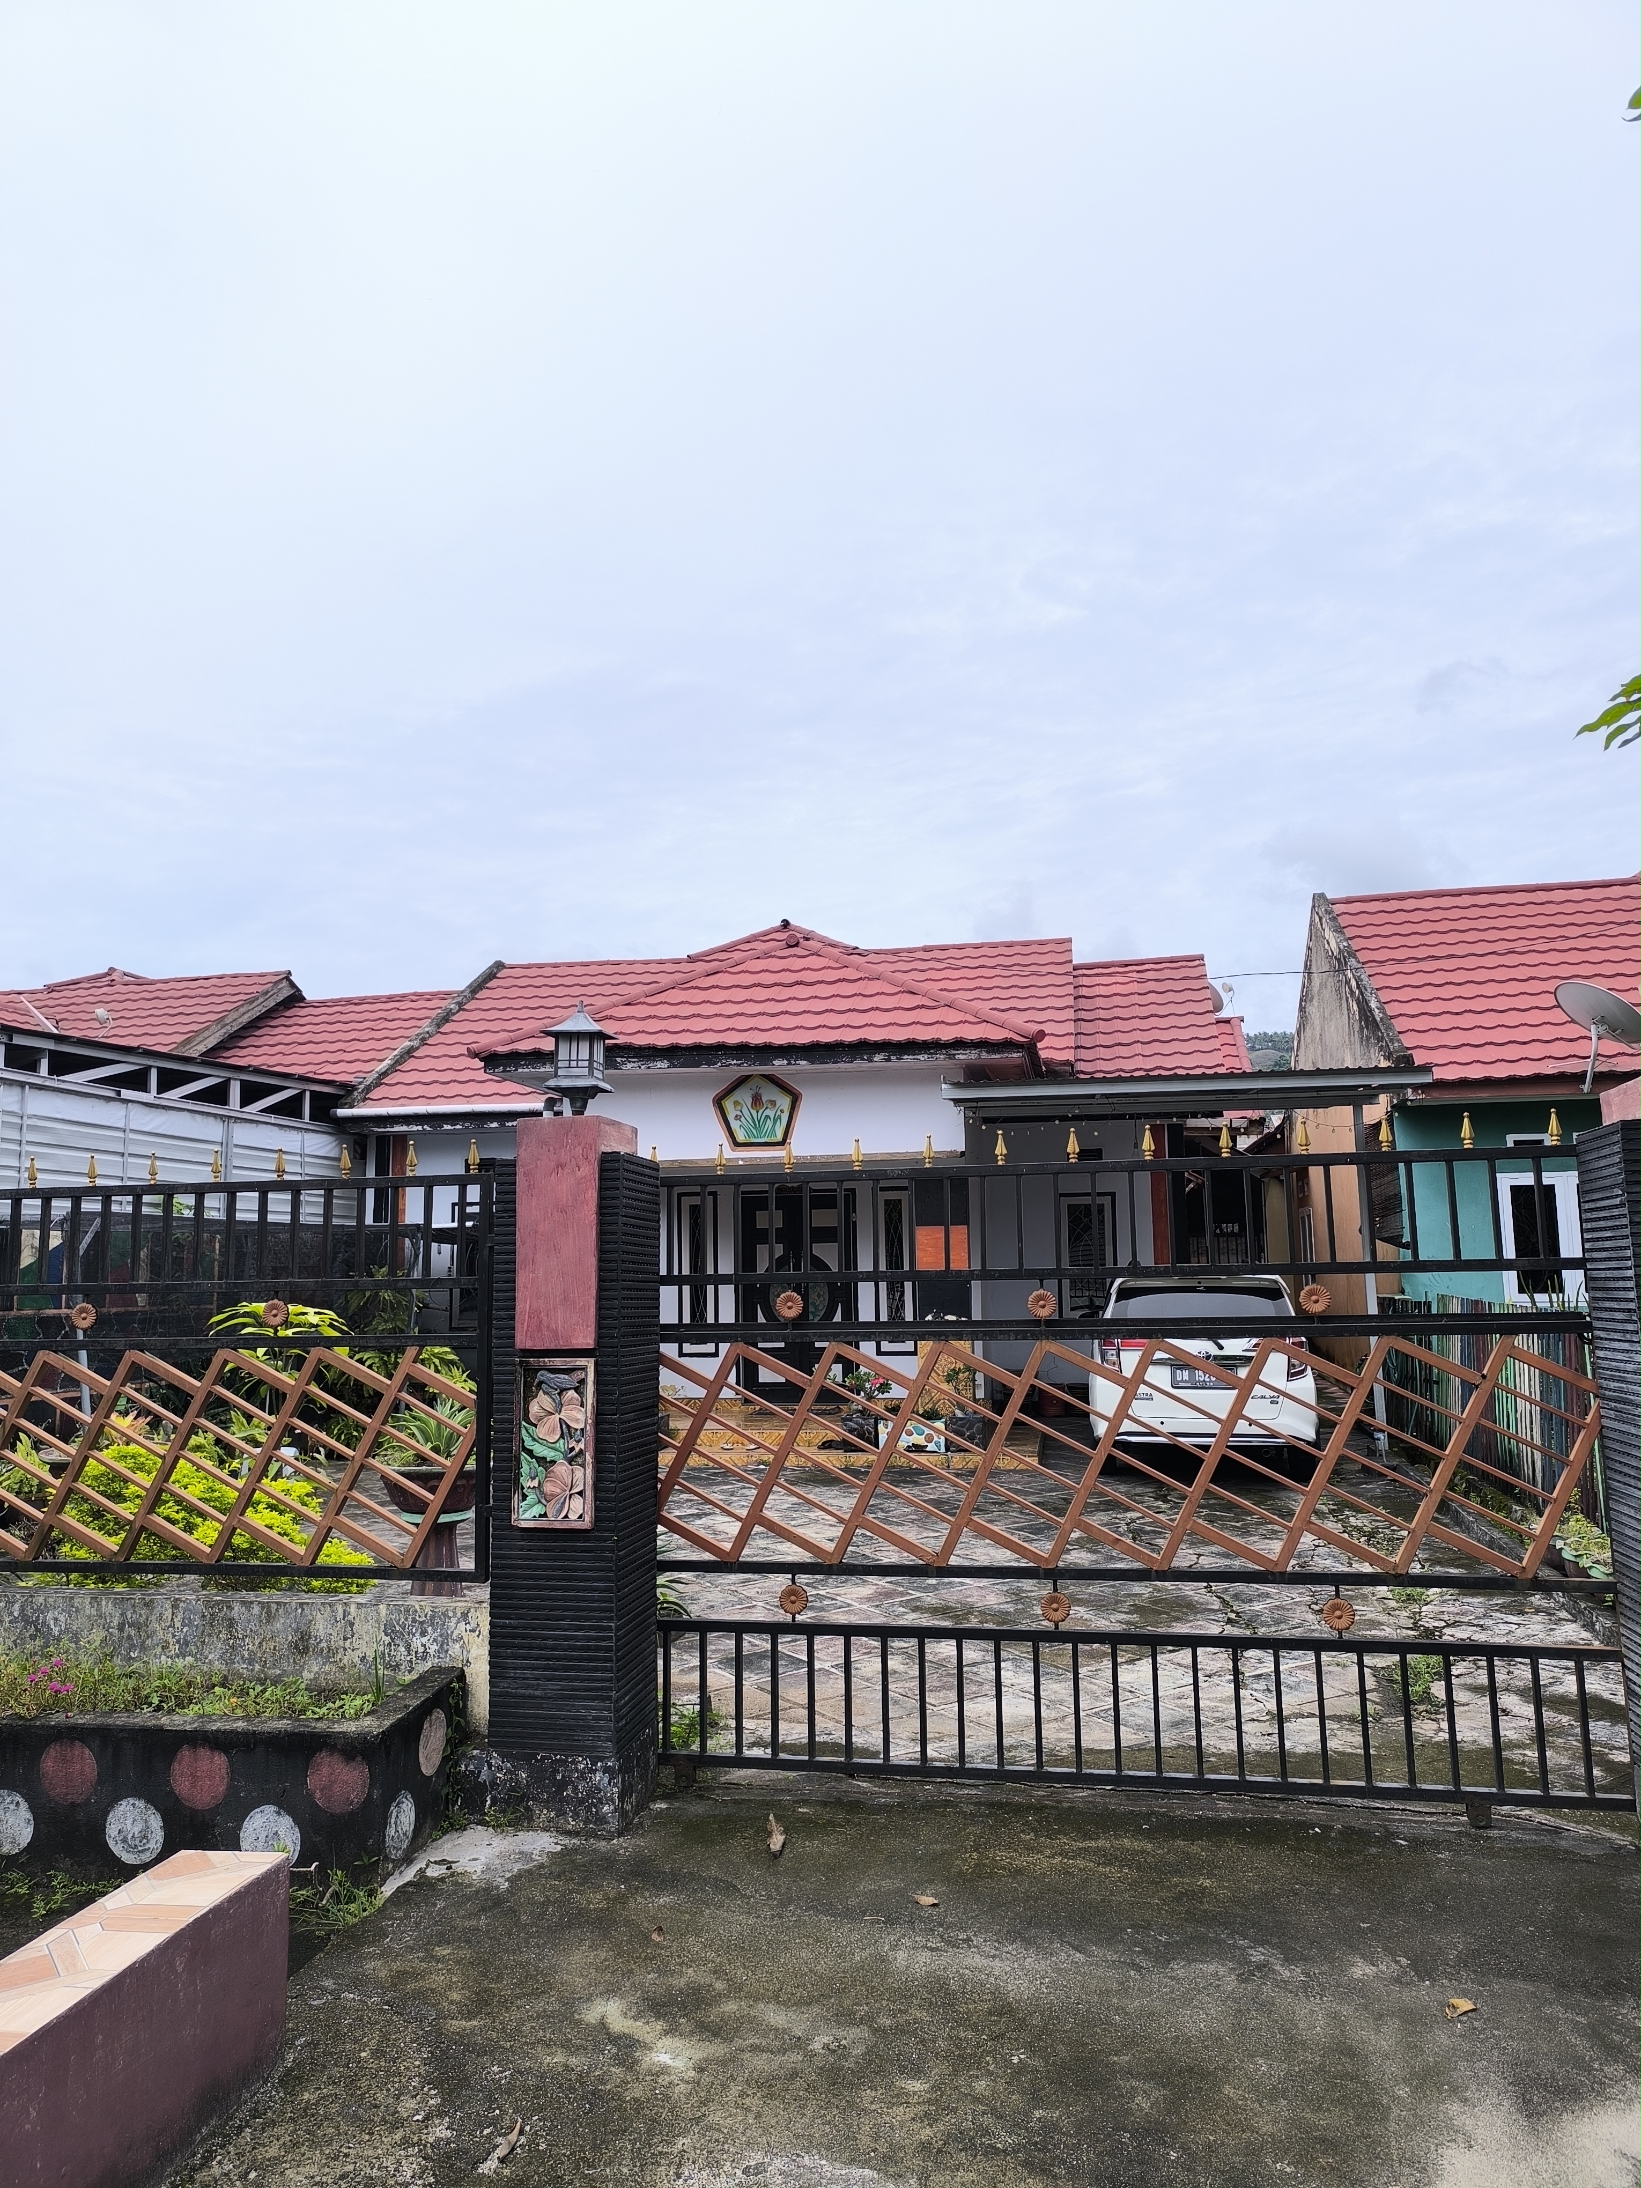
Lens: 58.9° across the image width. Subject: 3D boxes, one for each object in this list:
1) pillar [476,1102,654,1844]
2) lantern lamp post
[{"bbox_3d":[-0.760,1.132,4.527,0.412,2.072,0.417,-2,-9,10],"label":"pillar"},{"bbox_3d":[-0.772,-0.102,4.696,0.197,0.407,0.197,-2,-9,10],"label":"lantern lamp post"}]

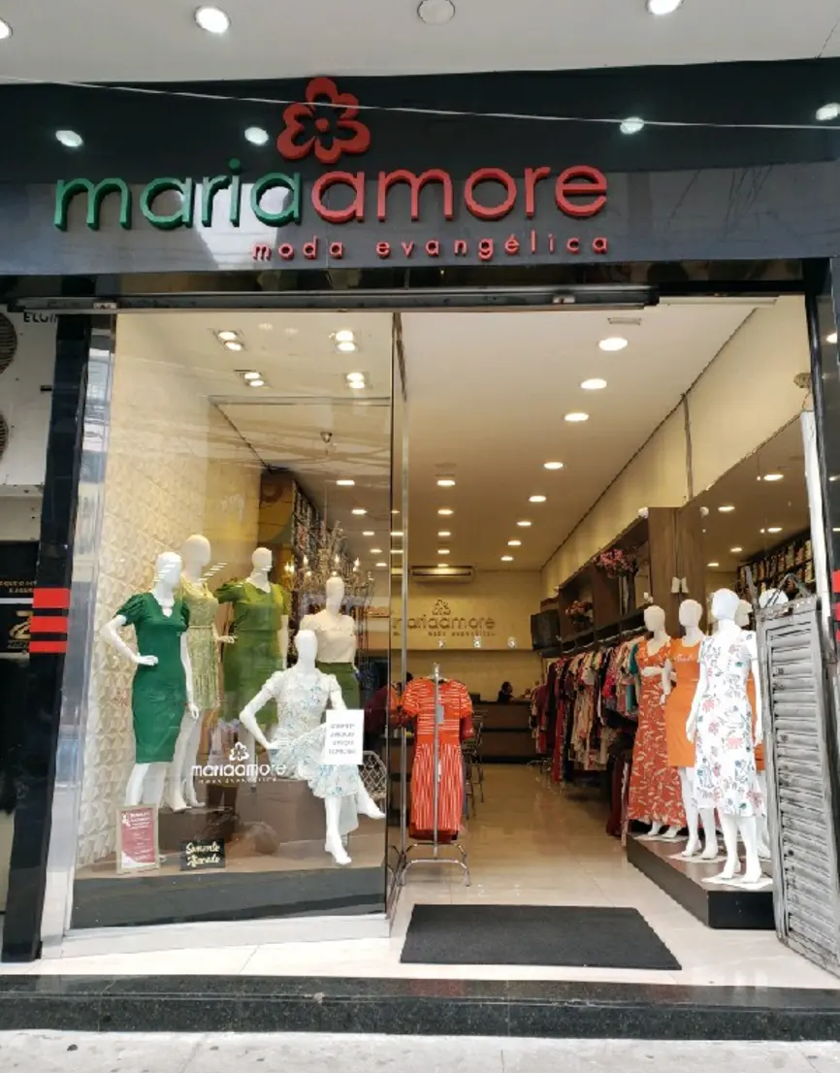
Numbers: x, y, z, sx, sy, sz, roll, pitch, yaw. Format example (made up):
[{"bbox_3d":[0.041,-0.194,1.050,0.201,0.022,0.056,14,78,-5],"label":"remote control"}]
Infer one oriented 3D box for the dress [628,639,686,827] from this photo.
[{"bbox_3d":[1.897,1.556,6.708,0.440,1.480,0.350,-9,-14,42],"label":"dress"}]

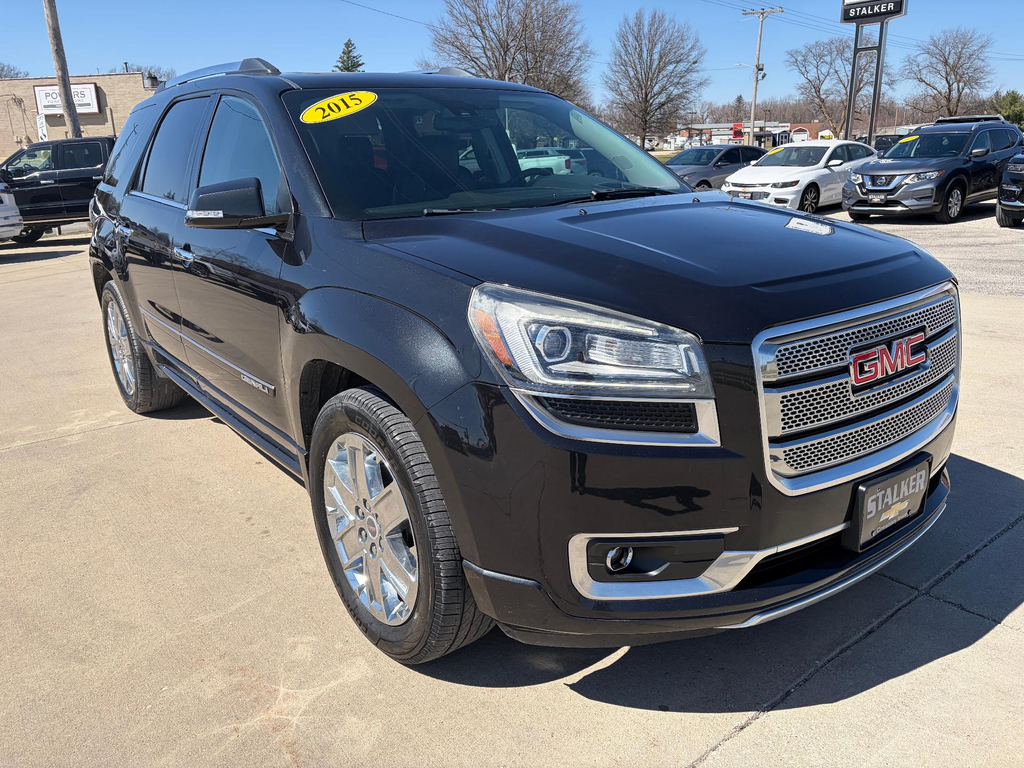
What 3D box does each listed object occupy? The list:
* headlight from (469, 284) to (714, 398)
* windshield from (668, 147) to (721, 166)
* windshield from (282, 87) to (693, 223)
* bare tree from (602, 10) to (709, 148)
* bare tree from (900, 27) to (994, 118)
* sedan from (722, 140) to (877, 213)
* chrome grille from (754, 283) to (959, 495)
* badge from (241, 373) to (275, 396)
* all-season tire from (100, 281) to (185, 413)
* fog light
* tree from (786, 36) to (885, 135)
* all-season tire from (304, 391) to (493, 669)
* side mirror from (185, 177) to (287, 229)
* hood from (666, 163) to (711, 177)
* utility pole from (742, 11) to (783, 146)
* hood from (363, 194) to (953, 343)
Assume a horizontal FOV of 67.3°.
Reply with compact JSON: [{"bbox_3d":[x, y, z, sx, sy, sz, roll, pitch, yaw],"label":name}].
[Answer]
[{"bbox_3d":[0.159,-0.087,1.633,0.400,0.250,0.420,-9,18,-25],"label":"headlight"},{"bbox_3d":[4.364,-5.426,18.400,0.820,0.150,1.400,-40,33,-21],"label":"windshield"},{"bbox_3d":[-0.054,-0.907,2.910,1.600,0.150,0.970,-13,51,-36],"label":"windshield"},{"bbox_3d":[12.397,-26.098,66.399,9.070,11.420,9.070,-1,16,0],"label":"bare tree"},{"bbox_3d":[44.615,-29.960,78.486,8.450,11.612,8.450,7,19,27],"label":"bare tree"},{"bbox_3d":[6.668,-4.581,16.969,4.920,1.460,1.870,-14,20,-35],"label":"sedan"},{"bbox_3d":[0.891,-0.004,1.898,0.936,0.410,0.120,-14,20,-36],"label":"chrome grille"},{"bbox_3d":[-0.849,0.001,2.563,0.015,0.040,0.320,-14,20,-36],"label":"badge"},{"bbox_3d":[-2.171,-0.234,4.516,0.255,0.780,0.780,-13,20,-36],"label":"all-season tire"},{"bbox_3d":[0.233,0.391,1.721,0.070,0.070,0.045,-14,20,-36],"label":"fog light"},{"bbox_3d":[34.877,-31.001,82.893,9.897,11.736,9.897,5,18,21],"label":"tree"},{"bbox_3d":[-0.313,0.378,2.216,0.255,0.780,0.780,-13,20,-36],"label":"all-season tire"},{"bbox_3d":[-0.837,-0.543,2.322,0.275,0.155,0.165,-13,20,-36],"label":"side mirror"},{"bbox_3d":[3.673,-4.906,17.700,1.100,0.260,1.500,-12,20,-33],"label":"hood"},{"bbox_3d":[15.131,-18.208,47.538,2.500,9.128,0.500,3,17,17],"label":"utility pole"},{"bbox_3d":[0.550,-0.395,2.229,1.600,0.250,1.090,-14,20,-36],"label":"hood"}]

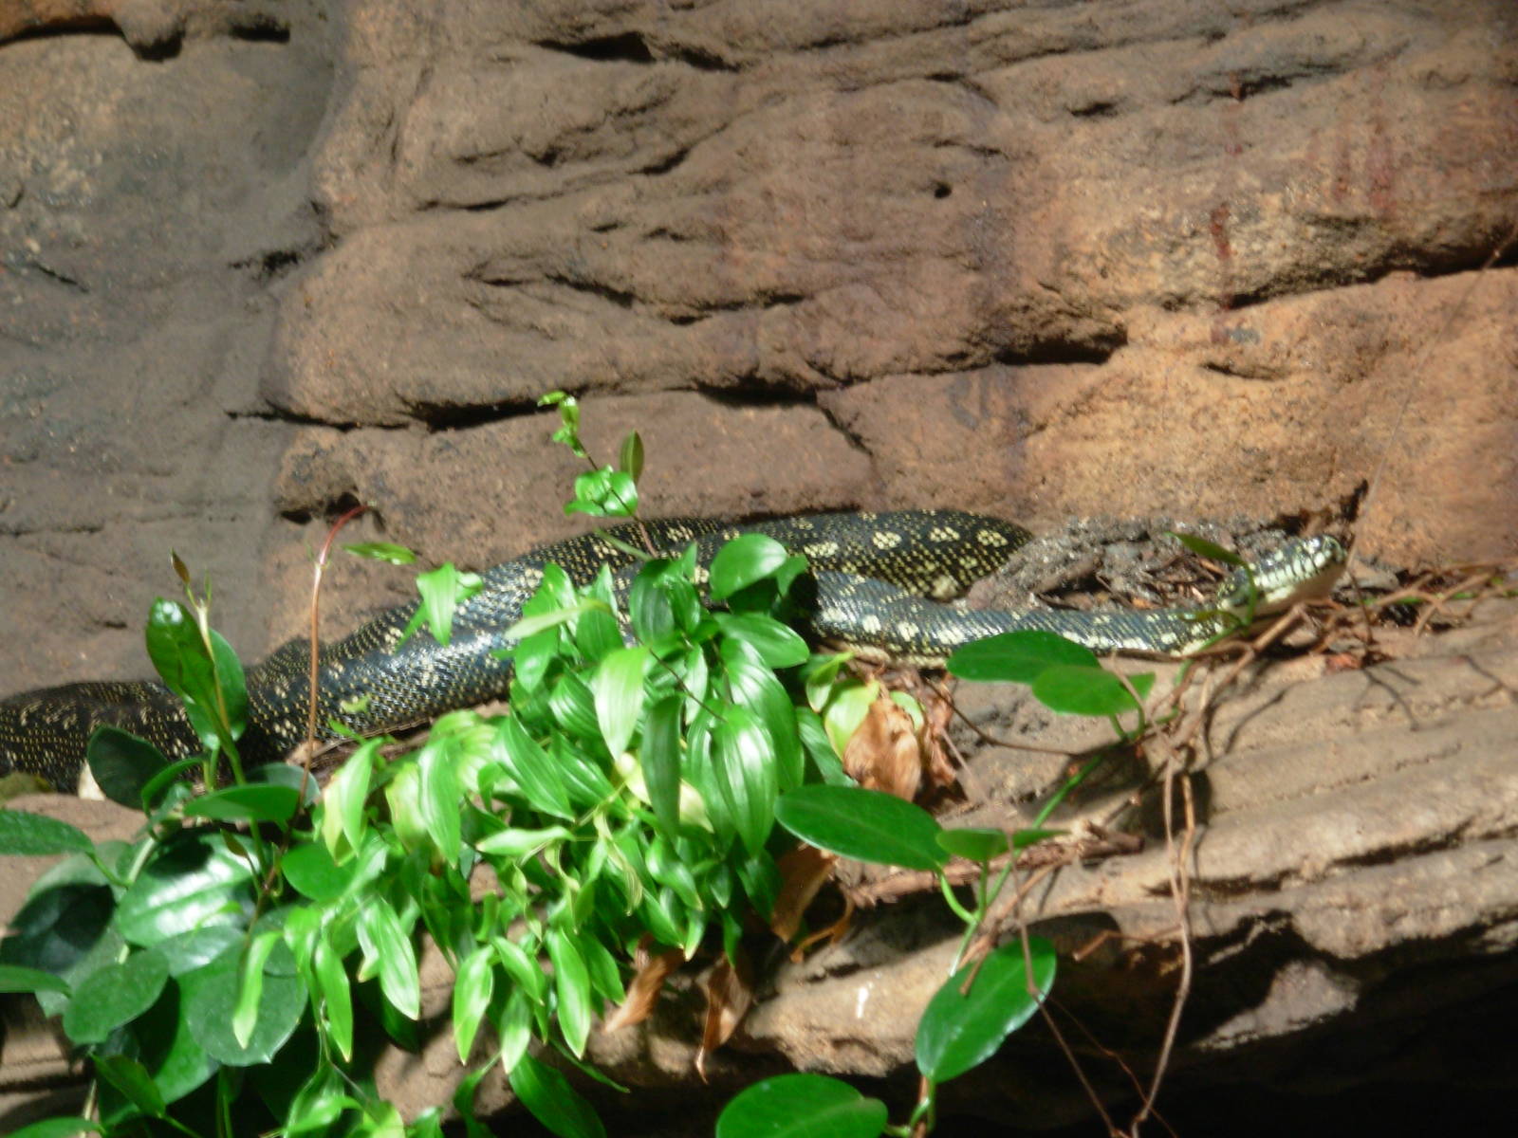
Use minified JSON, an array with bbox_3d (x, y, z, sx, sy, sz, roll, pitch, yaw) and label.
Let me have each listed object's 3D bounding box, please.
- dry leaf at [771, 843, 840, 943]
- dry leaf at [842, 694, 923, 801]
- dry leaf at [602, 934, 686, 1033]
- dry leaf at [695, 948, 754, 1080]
[{"bbox_3d":[0.026,0.182,2.760,0.028,0.062,0.024,24,6,0],"label":"dry leaf"},{"bbox_3d":[0.071,0.103,2.800,0.044,0.064,0.028,-4,6,0],"label":"dry leaf"},{"bbox_3d":[-0.064,0.231,2.730,0.027,0.064,0.024,37,6,0],"label":"dry leaf"},{"bbox_3d":[-0.019,0.249,2.730,0.029,0.071,0.024,5,7,0],"label":"dry leaf"}]

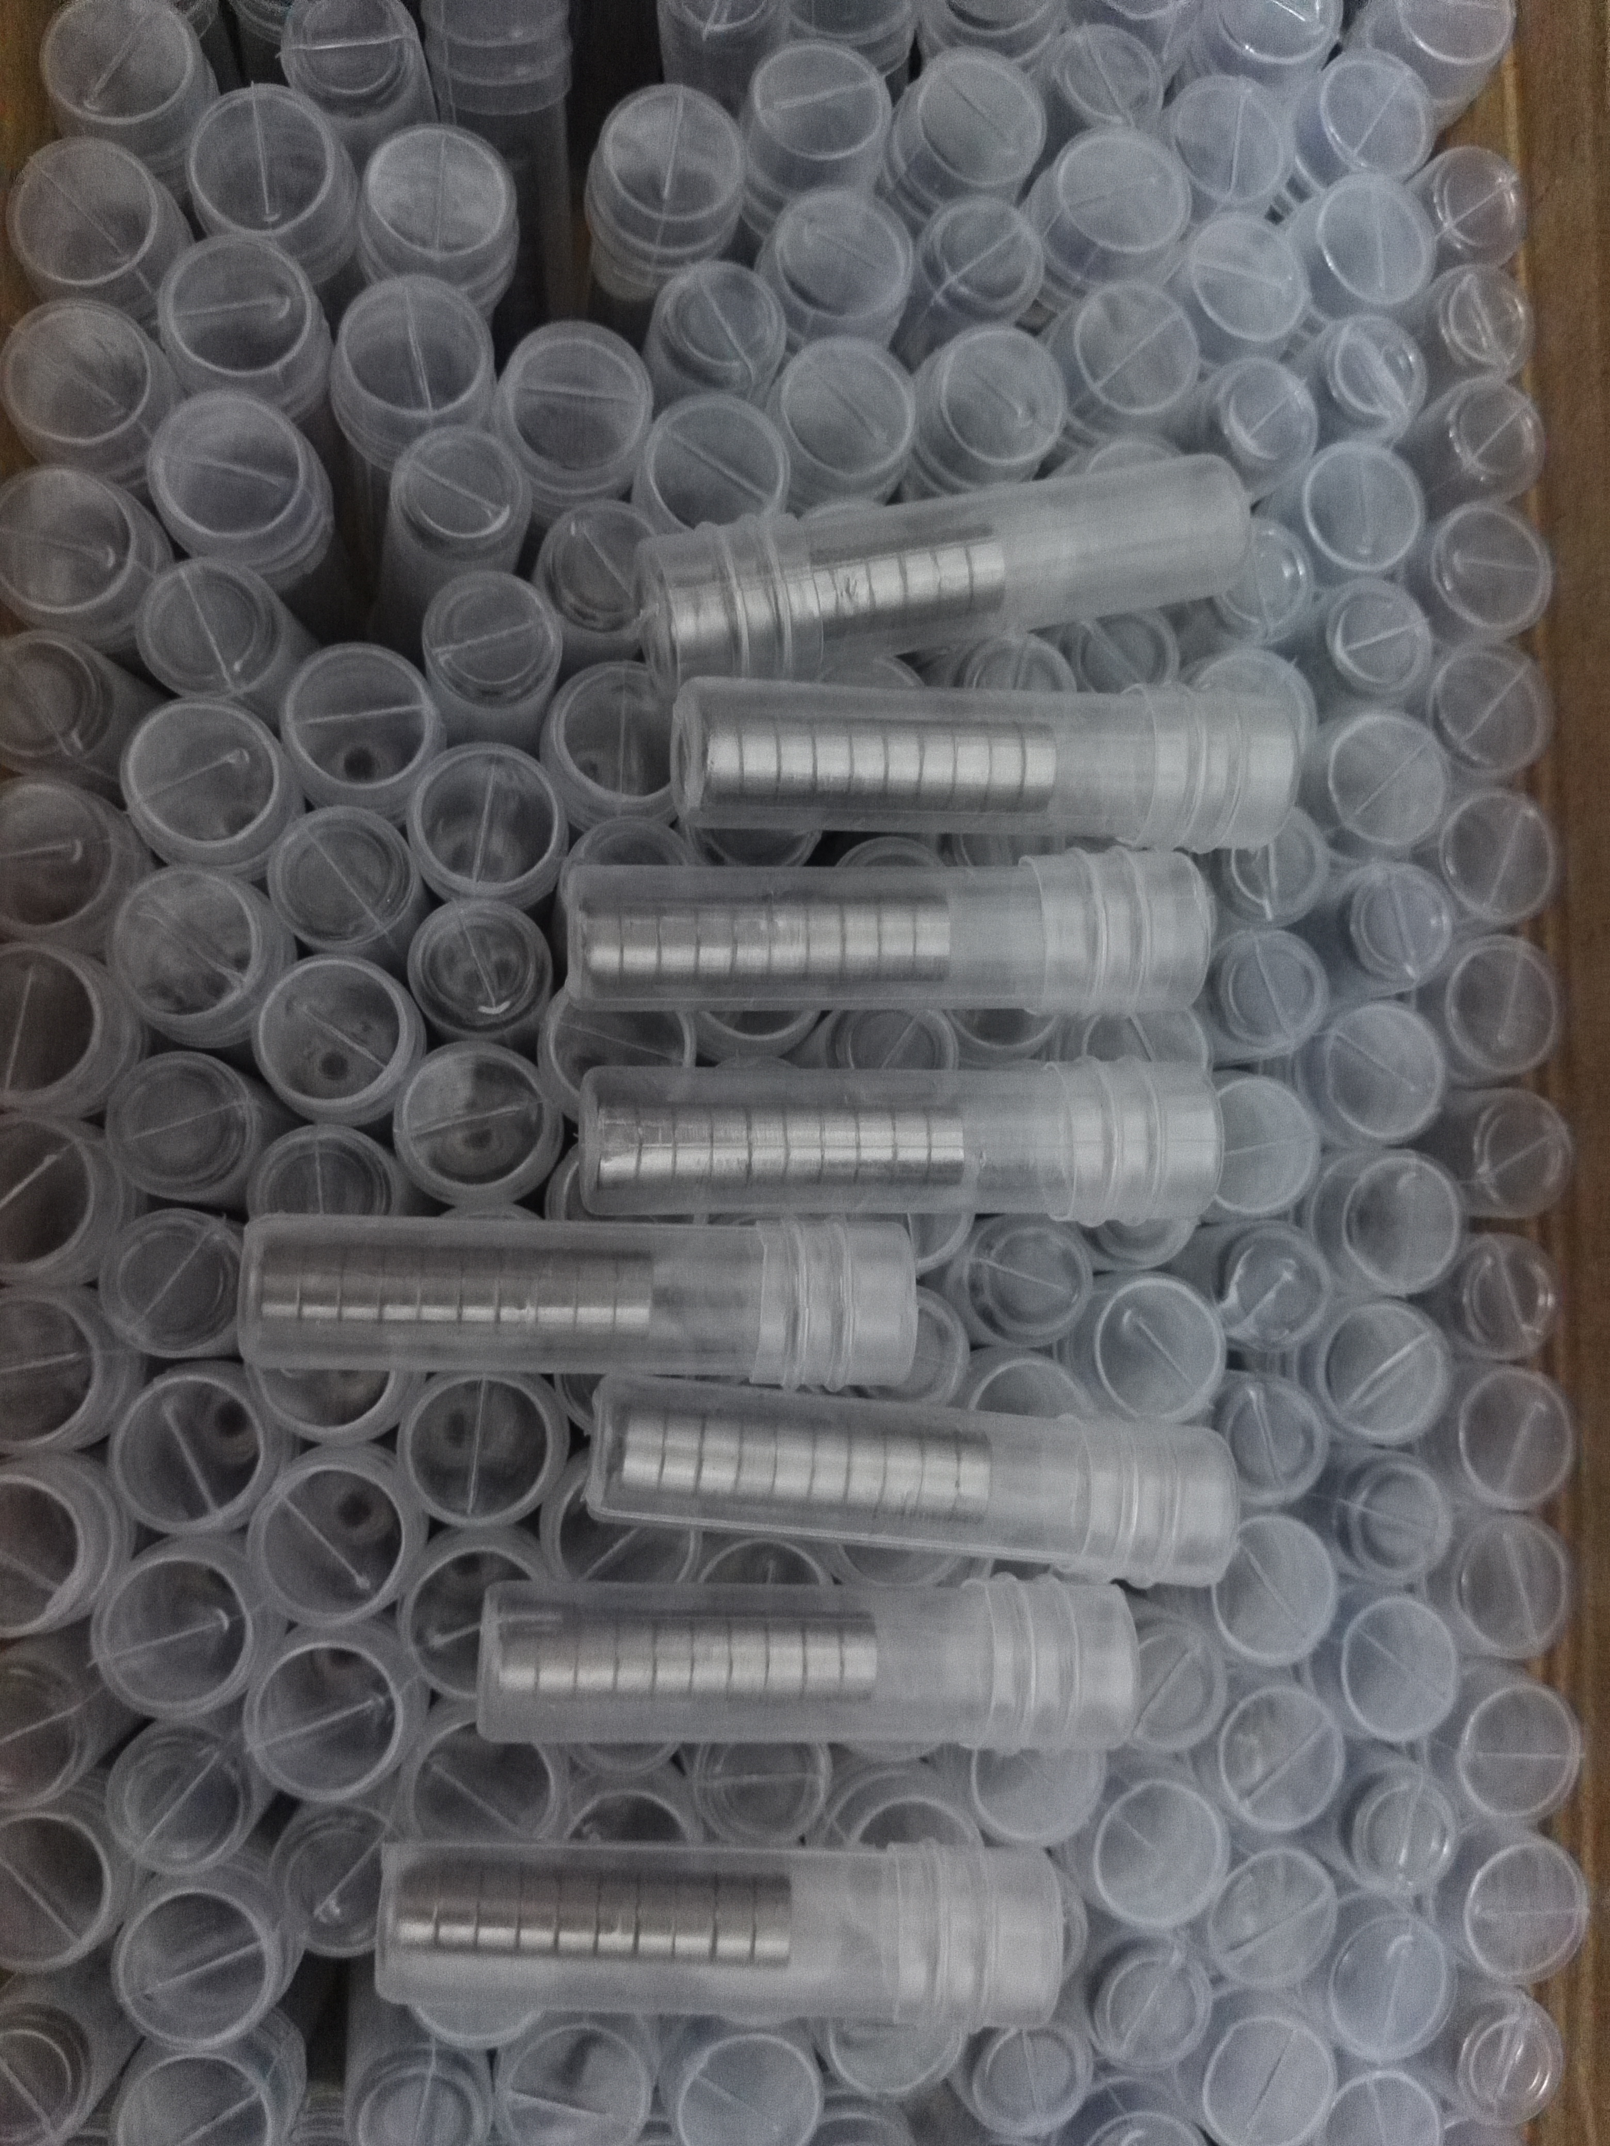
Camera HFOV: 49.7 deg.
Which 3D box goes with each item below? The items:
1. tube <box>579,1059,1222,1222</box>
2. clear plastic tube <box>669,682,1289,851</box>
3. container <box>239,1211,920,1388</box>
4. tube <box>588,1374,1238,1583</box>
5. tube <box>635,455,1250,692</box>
[{"bbox_3d":[0.013,0.009,0.236,0.085,0.021,0.021,0,83,-7],"label":"tube"},{"bbox_3d":[0.025,-0.043,0.242,0.085,0.021,0.021,0,83,-12],"label":"clear plastic tube"},{"bbox_3d":[-0.029,0.030,0.228,0.085,0.021,0.021,2,82,-8],"label":"container"},{"bbox_3d":[0.014,0.055,0.235,0.085,0.021,0.021,7,82,-4],"label":"tube"},{"bbox_3d":[0.019,-0.070,0.244,0.085,0.021,0.021,-12,84,-6],"label":"tube"}]

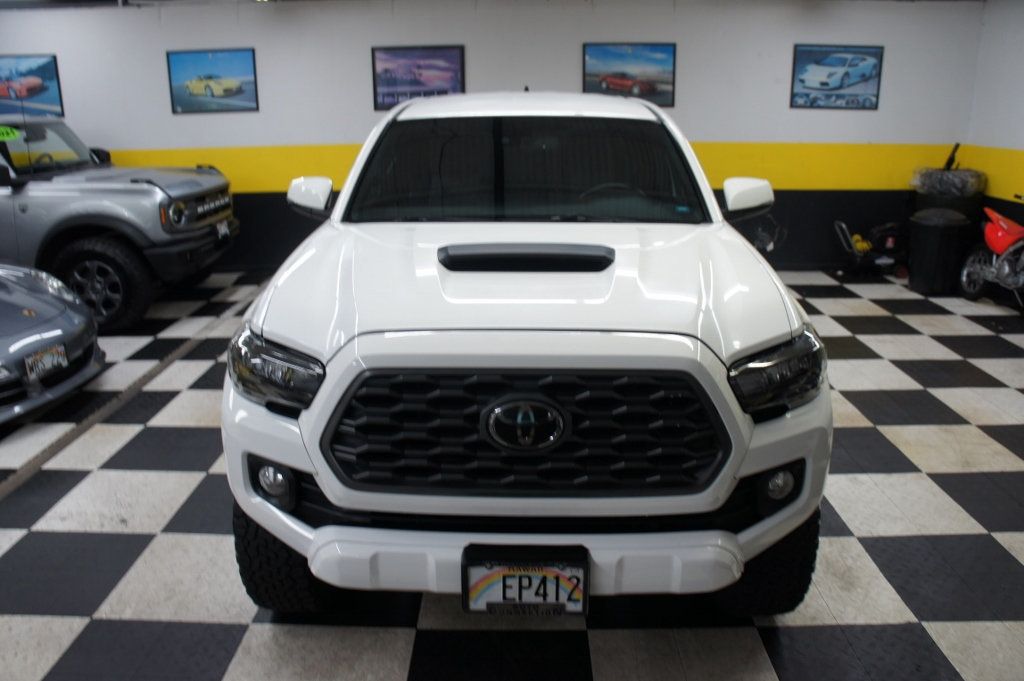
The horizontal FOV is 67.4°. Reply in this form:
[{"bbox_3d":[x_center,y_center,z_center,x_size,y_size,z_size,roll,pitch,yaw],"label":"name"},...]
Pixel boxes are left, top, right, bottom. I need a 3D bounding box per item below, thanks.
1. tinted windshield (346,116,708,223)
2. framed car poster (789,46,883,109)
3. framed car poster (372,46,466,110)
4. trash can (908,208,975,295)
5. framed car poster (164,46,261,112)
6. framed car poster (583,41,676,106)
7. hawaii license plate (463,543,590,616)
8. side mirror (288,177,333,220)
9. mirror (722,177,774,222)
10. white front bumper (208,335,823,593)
[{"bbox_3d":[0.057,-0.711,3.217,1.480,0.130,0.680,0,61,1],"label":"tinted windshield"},{"bbox_3d":[3.402,-2.755,8.045,0.940,0.635,0.030,0,17,1],"label":"framed car poster"},{"bbox_3d":[-0.975,-2.774,8.122,0.950,0.635,0.030,0,17,1],"label":"framed car poster"},{"bbox_3d":[4.253,-0.880,7.709,0.600,0.730,0.600,0,17,1],"label":"trash can"},{"bbox_3d":[-3.184,-2.751,8.172,0.940,0.635,0.030,0,17,1],"label":"framed car poster"},{"bbox_3d":[1.232,-2.783,8.078,0.950,0.635,0.030,0,17,1],"label":"framed car poster"},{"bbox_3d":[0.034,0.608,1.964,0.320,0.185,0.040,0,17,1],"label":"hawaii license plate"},{"bbox_3d":[-0.868,-0.619,3.326,0.215,0.180,0.150,0,17,1],"label":"side mirror"},{"bbox_3d":[1.010,-0.608,3.293,0.220,0.185,0.150,0,17,1],"label":"mirror"},{"bbox_3d":[0.037,0.310,2.103,1.870,0.590,0.520,0,17,1],"label":"white front bumper"}]

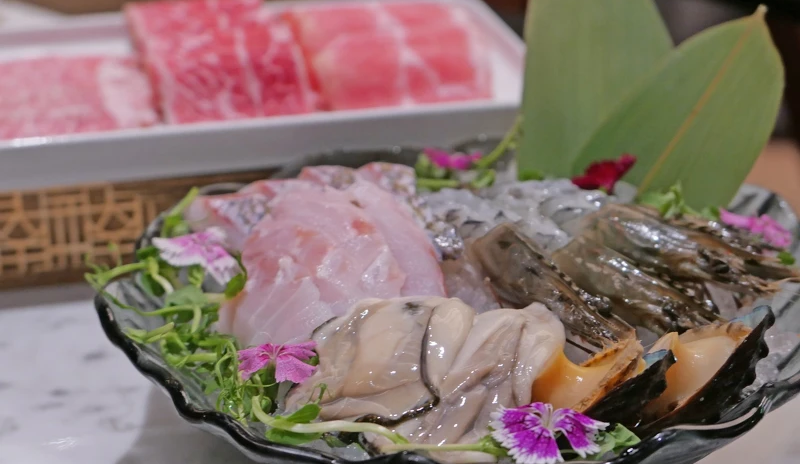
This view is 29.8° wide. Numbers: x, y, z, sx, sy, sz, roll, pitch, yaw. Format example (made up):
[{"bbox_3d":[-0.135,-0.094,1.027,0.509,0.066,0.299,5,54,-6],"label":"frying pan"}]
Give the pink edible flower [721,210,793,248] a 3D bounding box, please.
[{"bbox_3d":[0.135,-0.001,0.569,0.026,0.010,0.018,22,28,4],"label":"pink edible flower"}]

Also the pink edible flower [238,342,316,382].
[{"bbox_3d":[-0.039,0.041,0.478,0.025,0.010,0.019,-4,24,-5],"label":"pink edible flower"}]

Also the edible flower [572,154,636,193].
[{"bbox_3d":[0.082,-0.023,0.601,0.024,0.010,0.018,-17,21,15],"label":"edible flower"}]

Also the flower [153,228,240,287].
[{"bbox_3d":[-0.074,0.009,0.548,0.030,0.010,0.023,14,28,-15],"label":"flower"}]

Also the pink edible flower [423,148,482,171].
[{"bbox_3d":[0.022,-0.031,0.639,0.025,0.010,0.018,4,24,0],"label":"pink edible flower"}]

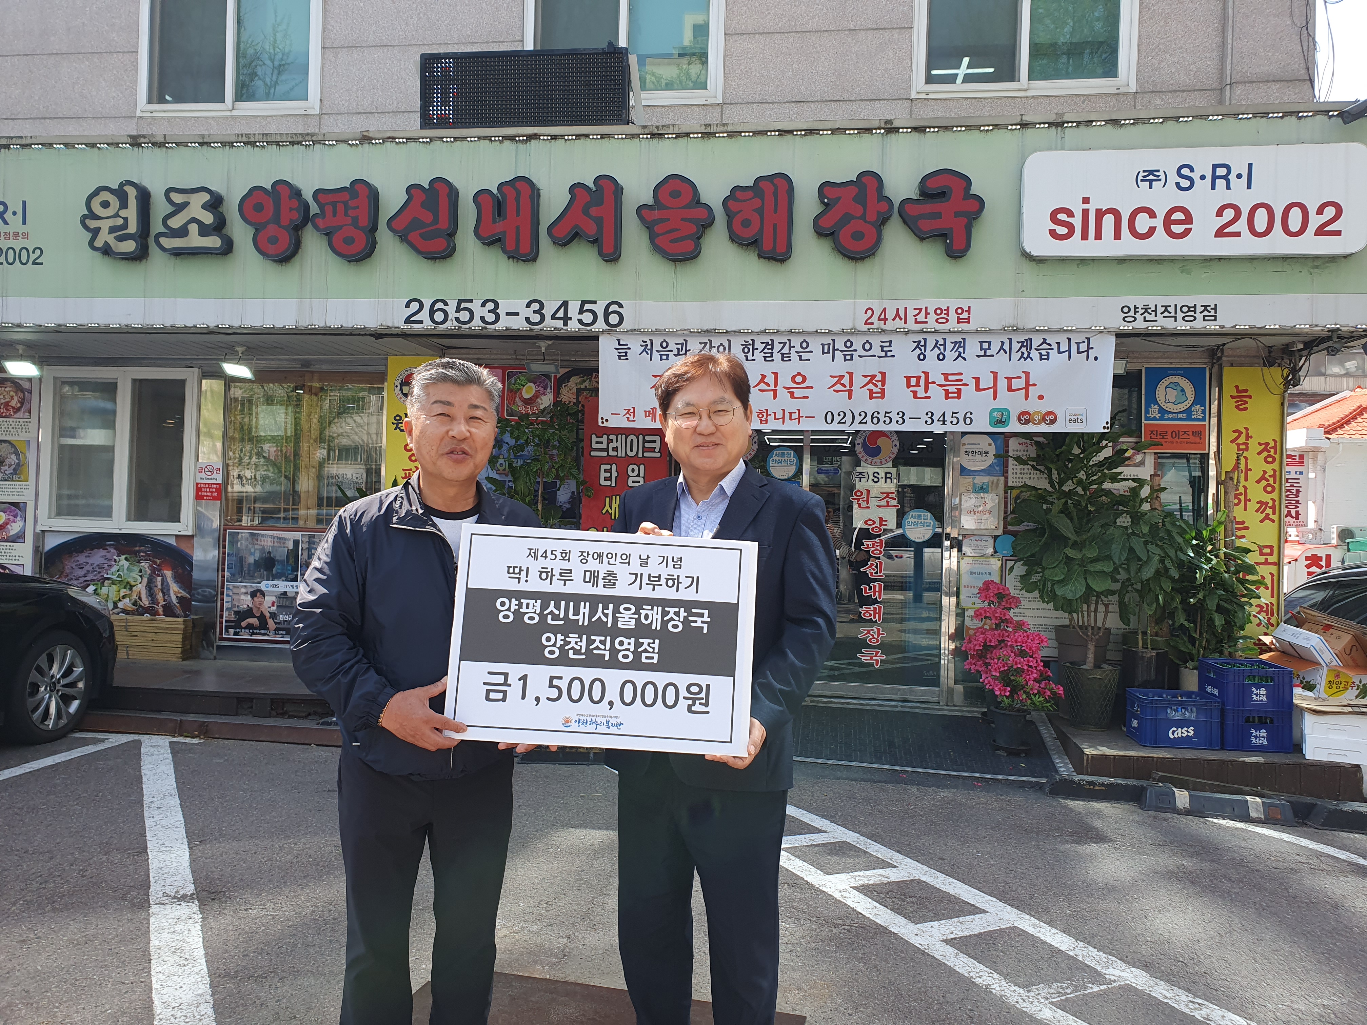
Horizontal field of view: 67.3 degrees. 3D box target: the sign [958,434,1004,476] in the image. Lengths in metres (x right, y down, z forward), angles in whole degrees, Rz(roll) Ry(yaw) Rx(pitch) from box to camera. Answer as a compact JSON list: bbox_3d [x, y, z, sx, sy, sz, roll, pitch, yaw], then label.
[{"bbox_3d":[2.071,-0.397,7.130,0.300,0.295,0.020,1,0,8],"label":"sign"}]

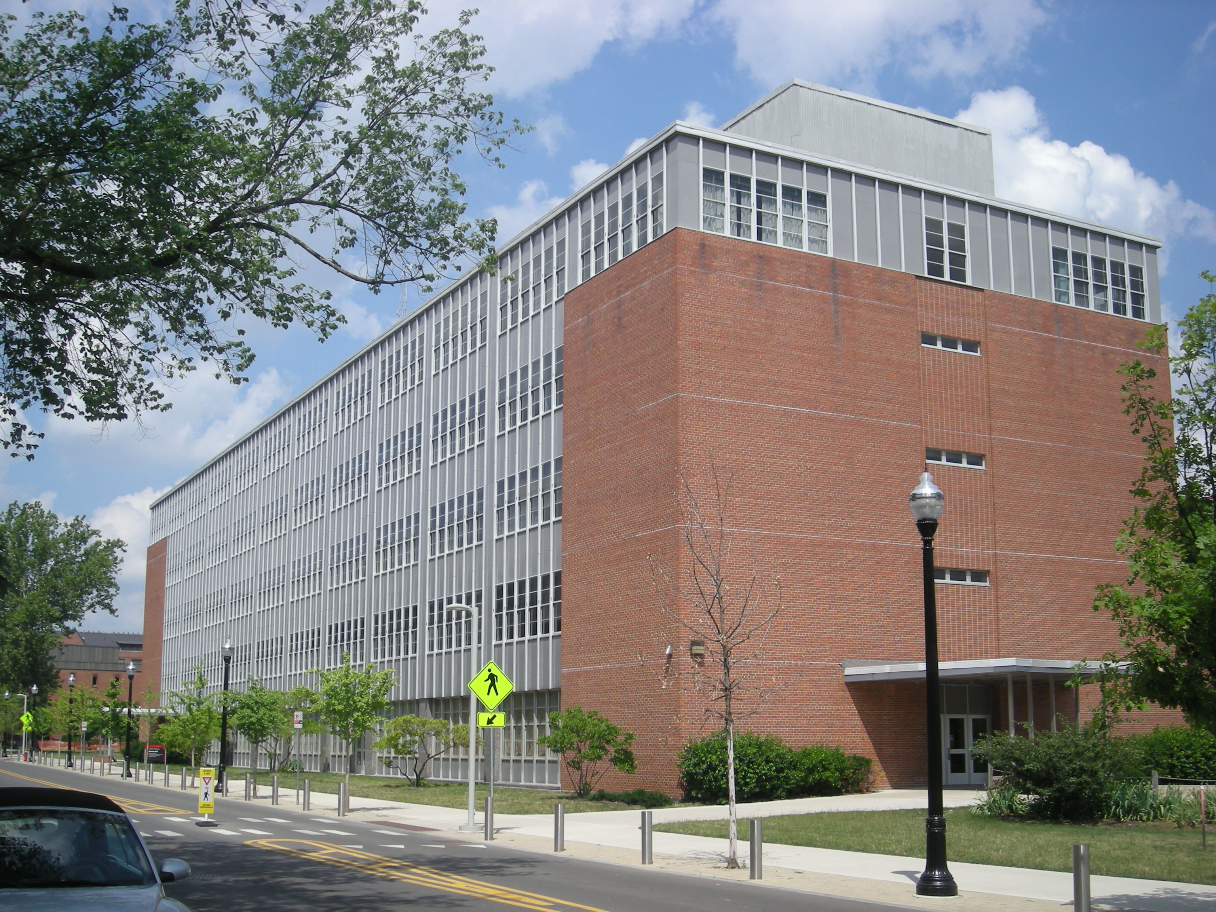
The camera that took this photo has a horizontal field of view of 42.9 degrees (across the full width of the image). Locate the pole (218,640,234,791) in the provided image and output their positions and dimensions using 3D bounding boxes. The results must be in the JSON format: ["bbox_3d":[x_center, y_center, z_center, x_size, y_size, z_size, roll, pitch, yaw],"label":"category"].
[{"bbox_3d":[-13.548,9.128,54.640,0.500,5.300,0.500,5,-11,-26],"label":"pole"}]

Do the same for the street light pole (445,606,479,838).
[{"bbox_3d":[-2.866,5.181,30.889,0.880,4.468,0.460,5,-12,-26],"label":"street light pole"}]

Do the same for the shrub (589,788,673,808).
[{"bbox_3d":[0.650,9.122,41.589,1.500,0.480,3.400,5,-11,-26],"label":"shrub"}]

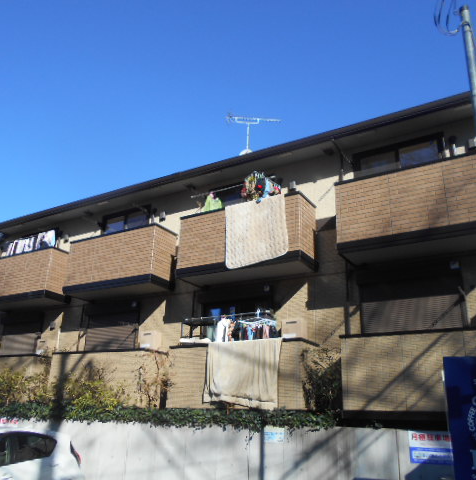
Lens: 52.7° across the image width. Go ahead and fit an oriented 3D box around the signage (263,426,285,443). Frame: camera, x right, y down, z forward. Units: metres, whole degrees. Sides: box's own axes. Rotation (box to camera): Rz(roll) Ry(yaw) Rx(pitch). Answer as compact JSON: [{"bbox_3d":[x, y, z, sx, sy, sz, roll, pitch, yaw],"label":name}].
[{"bbox_3d":[0.596,3.229,7.969,0.359,0.238,0.020,-5,-21,18],"label":"signage"}]

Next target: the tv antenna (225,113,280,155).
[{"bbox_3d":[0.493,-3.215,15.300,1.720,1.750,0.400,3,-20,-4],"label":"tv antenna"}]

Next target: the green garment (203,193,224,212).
[{"bbox_3d":[-0.571,-0.745,11.197,0.220,0.620,0.550,-10,-23,30],"label":"green garment"}]

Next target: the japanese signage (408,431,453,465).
[{"bbox_3d":[2.888,3.100,7.175,0.608,0.447,0.020,-5,-21,18],"label":"japanese signage"}]

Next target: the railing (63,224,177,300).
[{"bbox_3d":[-3.022,0.653,12.282,3.000,1.416,0.840,-10,-23,30],"label":"railing"}]

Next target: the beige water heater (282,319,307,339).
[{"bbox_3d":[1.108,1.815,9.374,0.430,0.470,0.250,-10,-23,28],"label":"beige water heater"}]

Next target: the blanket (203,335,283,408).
[{"bbox_3d":[0.133,2.485,8.849,1.630,1.260,0.210,-10,-23,30],"label":"blanket"}]

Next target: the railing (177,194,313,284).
[{"bbox_3d":[0.159,0.063,10.286,2.944,1.386,0.887,-10,-23,30],"label":"railing"}]

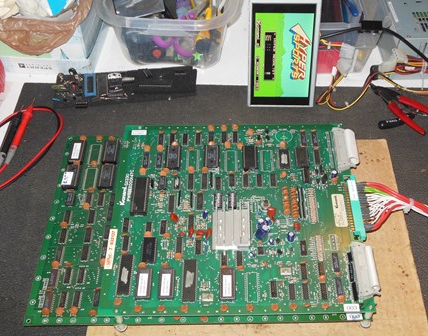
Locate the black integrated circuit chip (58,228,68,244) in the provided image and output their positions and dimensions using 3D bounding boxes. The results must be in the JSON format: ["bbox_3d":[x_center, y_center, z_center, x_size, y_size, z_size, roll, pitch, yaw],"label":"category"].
[{"bbox_3d":[-0.200,0.091,0.653,0.008,0.004,0.020,0,56,1],"label":"black integrated circuit chip"}]

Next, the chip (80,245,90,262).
[{"bbox_3d":[-0.163,0.109,0.629,0.007,0.004,0.019,-1,55,1],"label":"chip"}]

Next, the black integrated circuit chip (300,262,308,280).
[{"bbox_3d":[0.108,0.124,0.591,0.007,0.004,0.020,-1,55,2],"label":"black integrated circuit chip"}]

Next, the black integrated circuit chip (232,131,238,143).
[{"bbox_3d":[0.031,-0.043,0.710,0.007,0.004,0.020,-1,55,2],"label":"black integrated circuit chip"}]

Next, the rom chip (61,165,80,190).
[{"bbox_3d":[-0.204,0.013,0.703,0.016,0.008,0.037,0,56,1],"label":"rom chip"}]

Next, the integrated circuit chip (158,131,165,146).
[{"bbox_3d":[-0.076,-0.040,0.707,0.007,0.004,0.021,-1,55,1],"label":"integrated circuit chip"}]

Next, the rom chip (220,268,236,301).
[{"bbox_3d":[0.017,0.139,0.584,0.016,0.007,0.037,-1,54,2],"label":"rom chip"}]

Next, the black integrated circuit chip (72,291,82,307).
[{"bbox_3d":[-0.167,0.161,0.600,0.007,0.004,0.020,-1,55,2],"label":"black integrated circuit chip"}]

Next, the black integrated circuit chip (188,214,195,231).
[{"bbox_3d":[-0.029,0.072,0.636,0.008,0.004,0.024,-1,56,2],"label":"black integrated circuit chip"}]

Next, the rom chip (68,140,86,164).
[{"bbox_3d":[-0.202,-0.023,0.728,0.016,0.008,0.037,0,56,1],"label":"rom chip"}]

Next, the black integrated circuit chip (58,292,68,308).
[{"bbox_3d":[-0.185,0.164,0.608,0.008,0.004,0.019,-1,54,2],"label":"black integrated circuit chip"}]

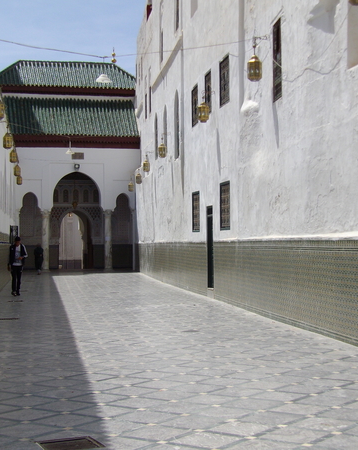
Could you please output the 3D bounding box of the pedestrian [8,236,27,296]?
[{"bbox_3d":[-4.835,1.234,24.985,0.560,1.740,0.380,-1,-1,-9],"label":"pedestrian"}]

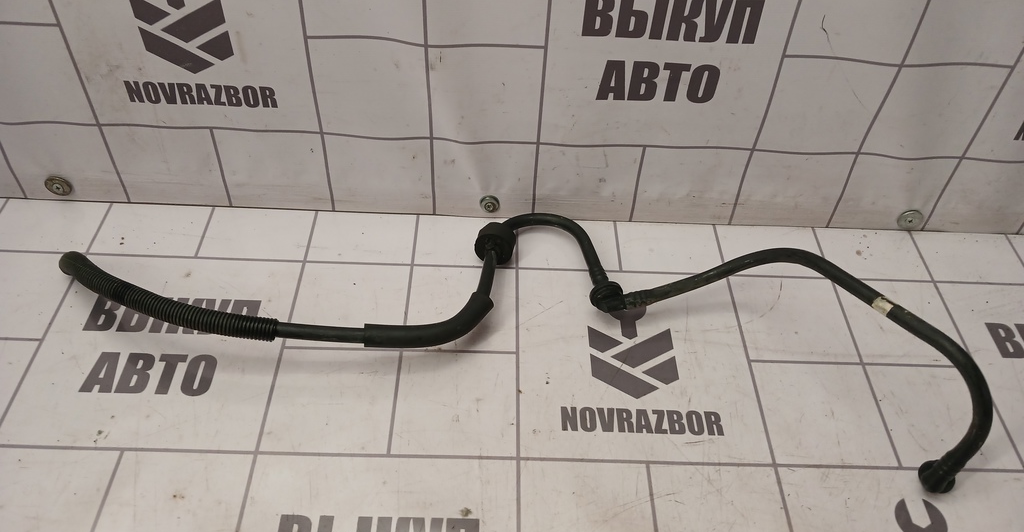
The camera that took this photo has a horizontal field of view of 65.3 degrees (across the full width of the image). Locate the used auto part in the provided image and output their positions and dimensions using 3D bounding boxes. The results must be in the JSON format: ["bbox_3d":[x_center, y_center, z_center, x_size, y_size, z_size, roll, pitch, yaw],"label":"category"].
[{"bbox_3d":[0.009,0.010,0.640,0.681,0.105,0.209,9,47,5],"label":"used auto part"}]

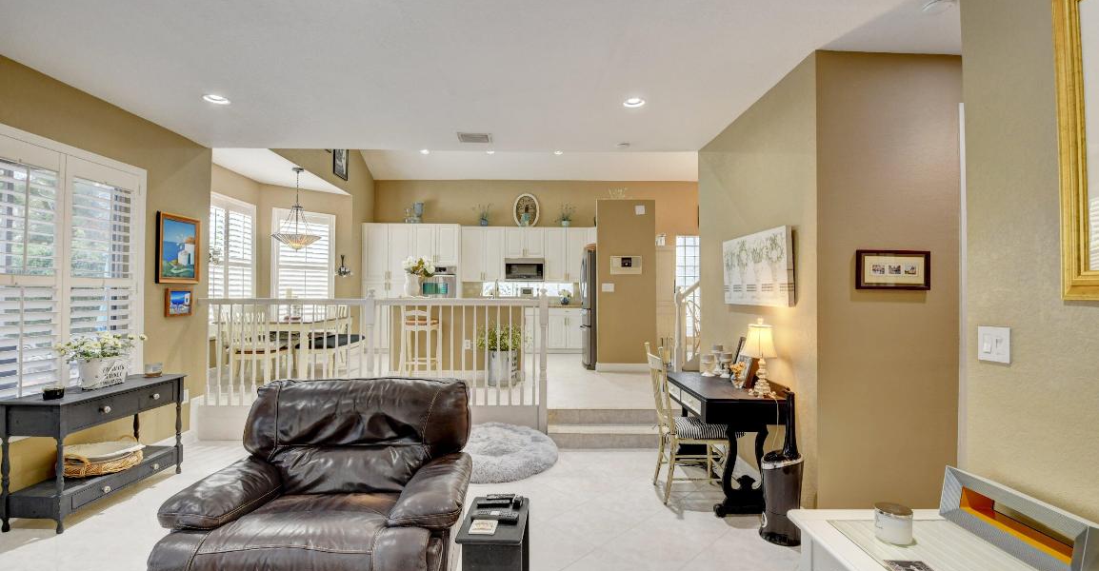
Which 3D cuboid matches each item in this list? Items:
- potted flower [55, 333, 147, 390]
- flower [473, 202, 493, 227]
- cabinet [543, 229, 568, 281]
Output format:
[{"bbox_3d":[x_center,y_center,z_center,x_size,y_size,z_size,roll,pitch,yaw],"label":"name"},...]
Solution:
[{"bbox_3d":[-3.226,0.544,3.330,0.270,0.390,0.500,0,-1,-2],"label":"potted flower"},{"bbox_3d":[-1.333,-1.381,9.050,0.367,0.476,0.280,0,-1,-2],"label":"flower"},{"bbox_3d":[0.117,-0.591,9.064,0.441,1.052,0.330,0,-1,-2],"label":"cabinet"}]

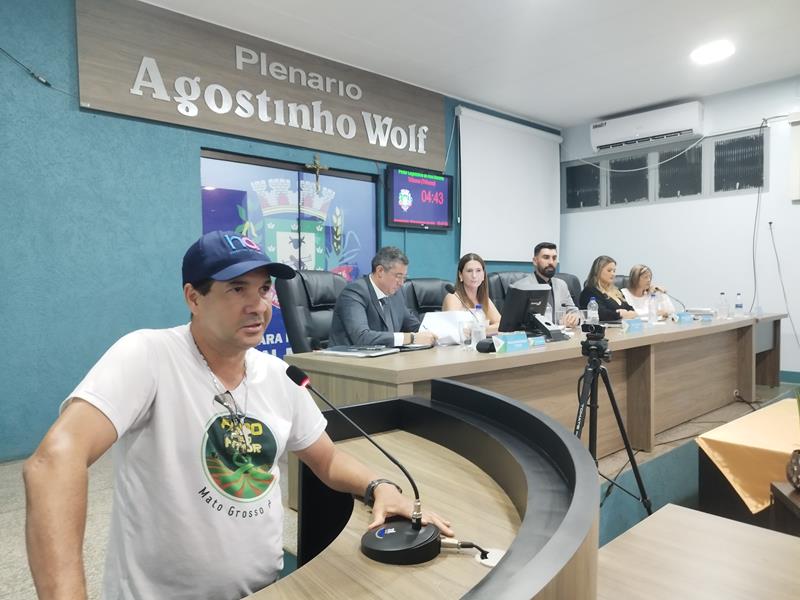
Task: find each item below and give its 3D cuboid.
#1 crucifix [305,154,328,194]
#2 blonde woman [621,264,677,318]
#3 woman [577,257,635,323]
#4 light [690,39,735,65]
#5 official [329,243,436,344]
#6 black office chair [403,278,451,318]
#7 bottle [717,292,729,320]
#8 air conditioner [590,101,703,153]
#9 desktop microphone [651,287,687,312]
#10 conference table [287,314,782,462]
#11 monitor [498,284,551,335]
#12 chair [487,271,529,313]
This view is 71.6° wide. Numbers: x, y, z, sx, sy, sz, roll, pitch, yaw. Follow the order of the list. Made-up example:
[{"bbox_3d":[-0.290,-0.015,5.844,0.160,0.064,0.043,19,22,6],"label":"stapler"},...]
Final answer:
[{"bbox_3d":[-0.740,-1.127,4.981,0.240,0.355,0.035,-2,2,-41],"label":"crucifix"},{"bbox_3d":[2.392,0.295,5.294,0.480,1.250,0.690,-2,3,-42],"label":"blonde woman"},{"bbox_3d":[1.881,0.275,4.874,0.480,1.310,0.690,-2,3,-42],"label":"woman"},{"bbox_3d":[2.804,-2.219,4.971,0.310,0.050,0.310,-2,2,-41],"label":"light"},{"bbox_3d":[-0.041,0.352,3.023,0.760,1.280,0.580,1,2,43],"label":"official"},{"bbox_3d":[0.424,0.415,3.807,0.630,1.120,0.670,-2,3,-42],"label":"black office chair"},{"bbox_3d":[3.040,0.052,5.238,0.070,0.236,0.070,-2,3,-42],"label":"bottle"},{"bbox_3d":[2.988,-2.083,6.781,0.230,0.360,1.280,-2,3,-42],"label":"air conditioner"},{"bbox_3d":[2.418,0.024,4.910,0.130,0.290,0.300,-2,2,-41],"label":"desktop microphone"},{"bbox_3d":[1.676,0.574,4.106,5.156,0.741,0.741,-2,2,-41],"label":"conference table"},{"bbox_3d":[0.772,0.066,3.572,0.420,0.330,0.175,-2,3,-42],"label":"monitor"},{"bbox_3d":[1.060,0.367,4.350,0.660,1.156,0.700,-2,2,-41],"label":"chair"}]

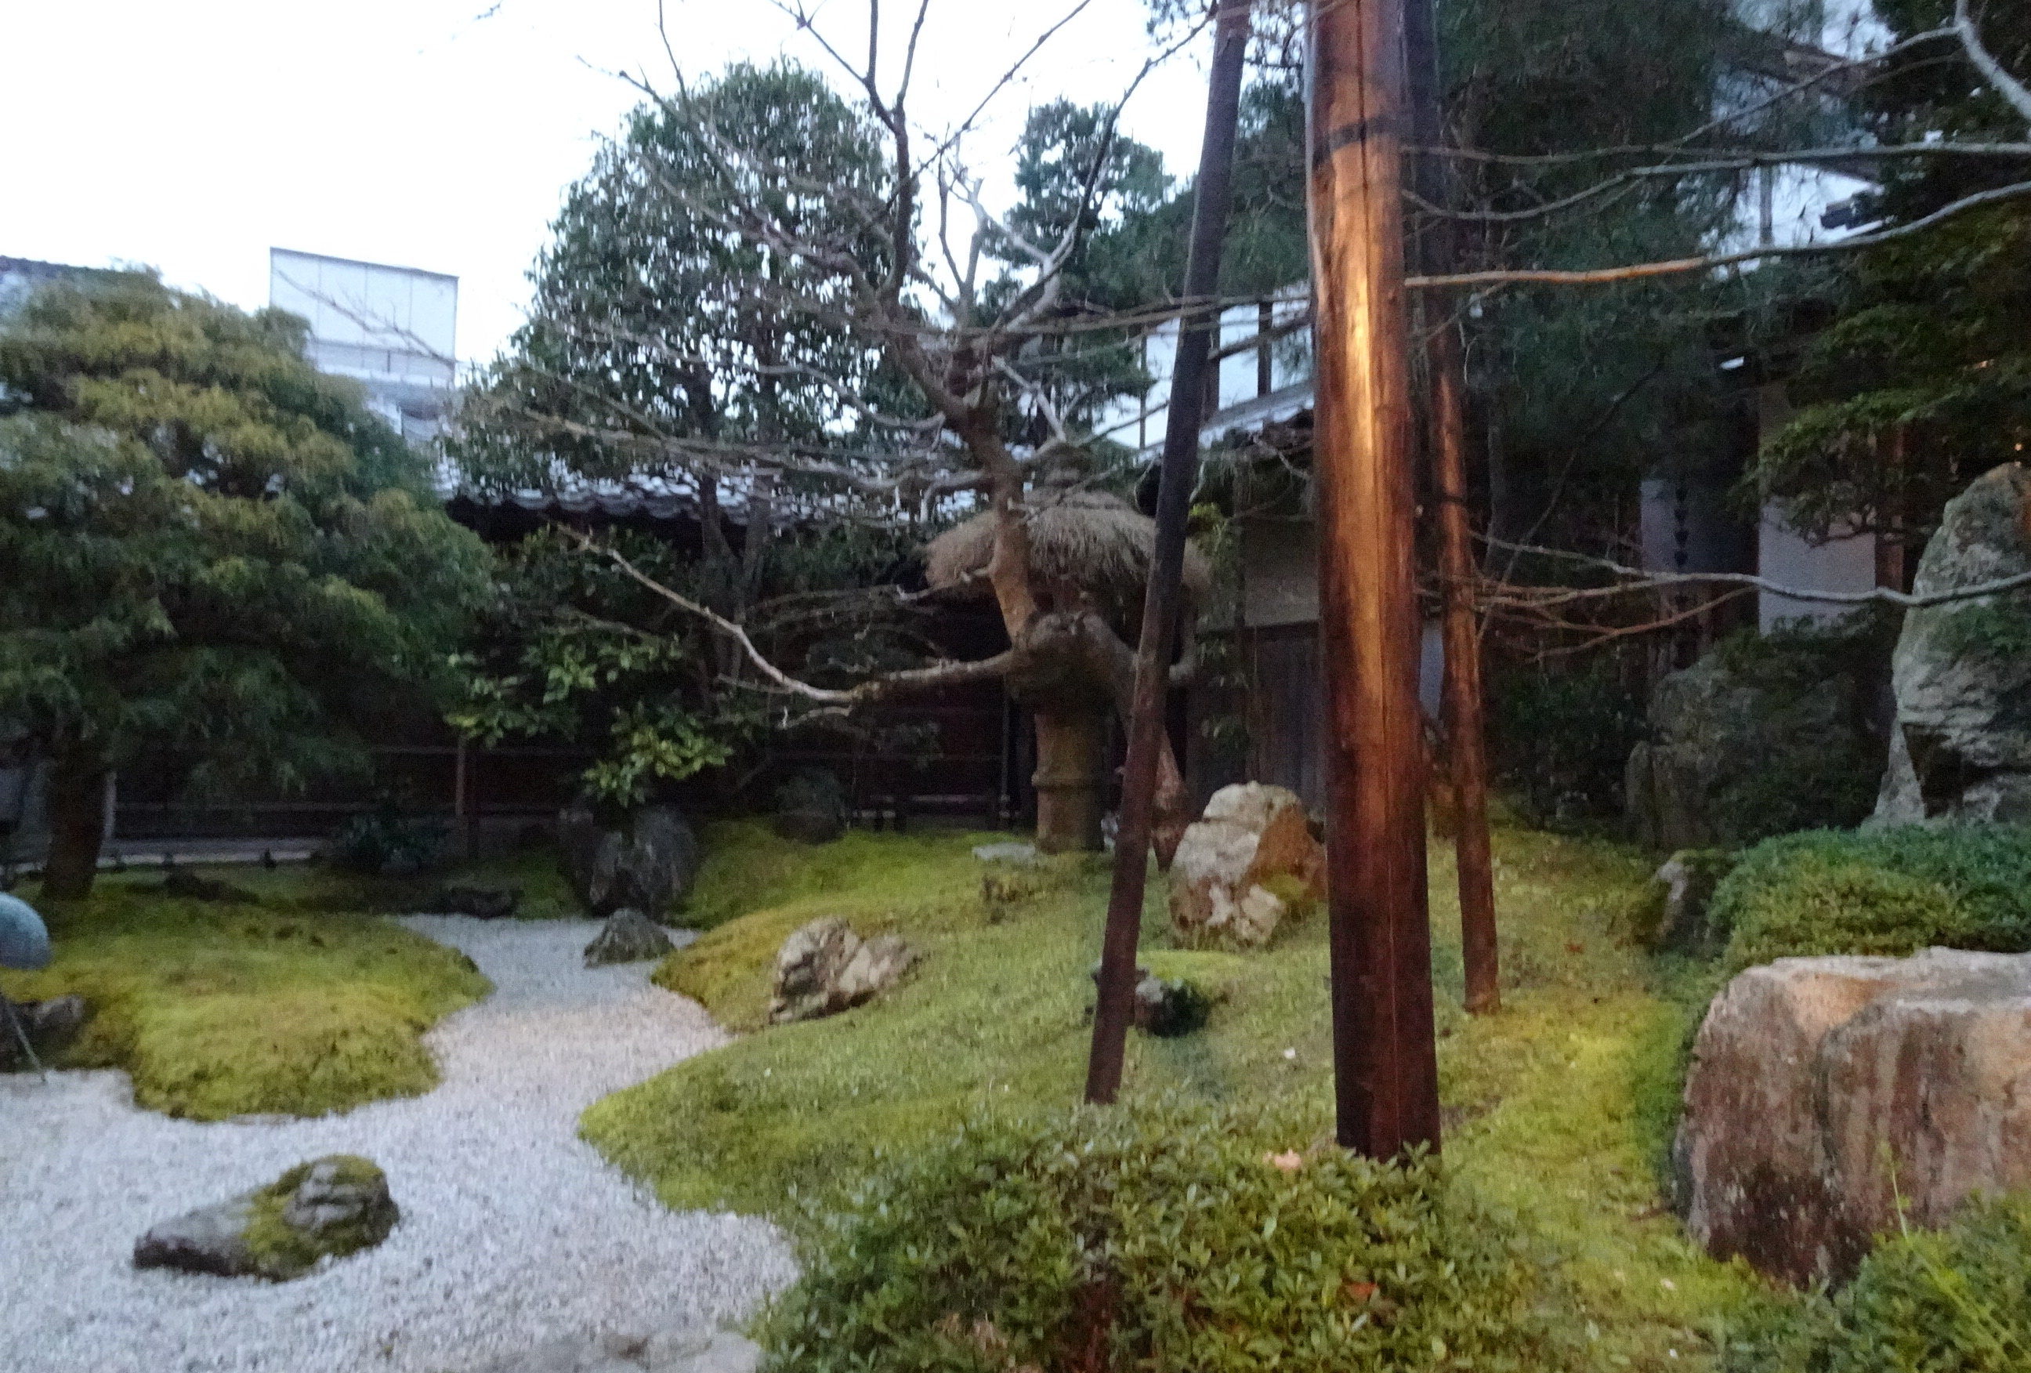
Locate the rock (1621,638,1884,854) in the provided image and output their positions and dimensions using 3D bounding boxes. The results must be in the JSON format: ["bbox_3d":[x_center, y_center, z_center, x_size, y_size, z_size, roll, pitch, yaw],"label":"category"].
[{"bbox_3d":[3.849,0.307,7.400,1.194,1.045,0.776,0,-1,28],"label":"rock"}]

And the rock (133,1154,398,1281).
[{"bbox_3d":[-1.815,1.272,3.430,0.568,0.195,0.312,1,-1,-25],"label":"rock"}]

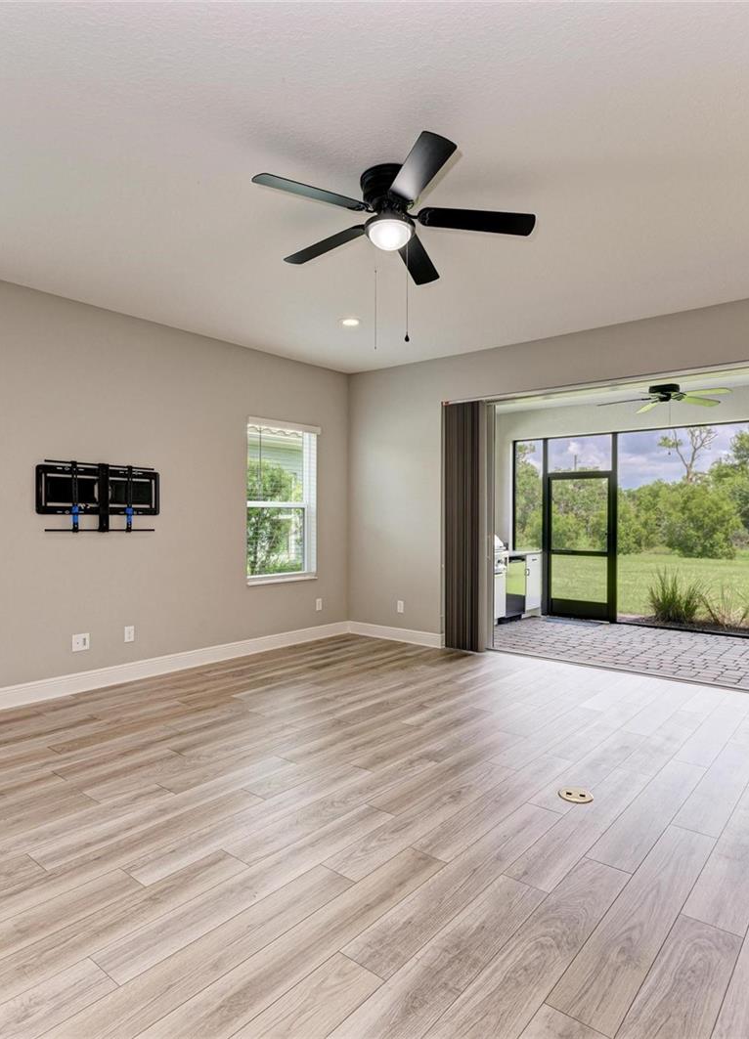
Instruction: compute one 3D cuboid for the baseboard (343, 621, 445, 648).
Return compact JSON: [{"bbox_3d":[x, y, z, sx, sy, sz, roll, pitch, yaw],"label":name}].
[{"bbox_3d":[0.190,1.192,6.280,1.216,0.135,0.016,0,0,40],"label":"baseboard"}]

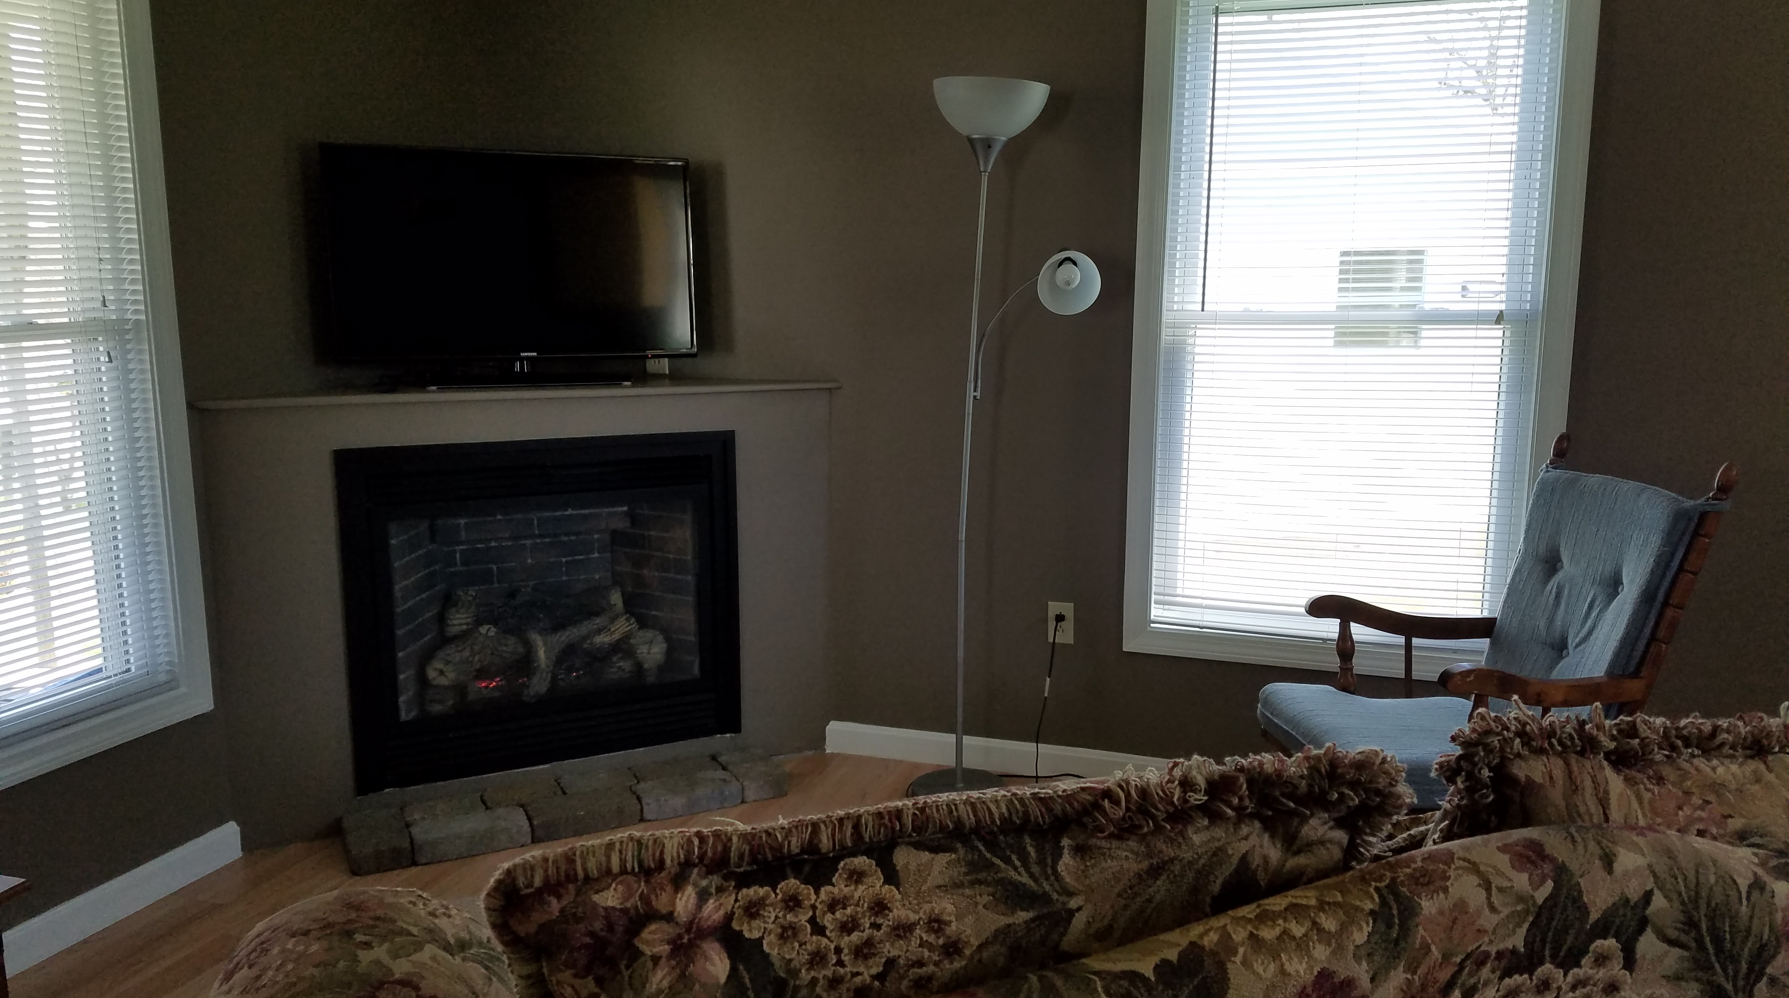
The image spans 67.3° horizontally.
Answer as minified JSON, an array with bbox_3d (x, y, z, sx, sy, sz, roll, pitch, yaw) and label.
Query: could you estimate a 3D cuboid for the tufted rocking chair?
[{"bbox_3d":[1.235,0.419,2.848,0.770,1.030,0.600,-2,10,-12],"label":"tufted rocking chair"}]

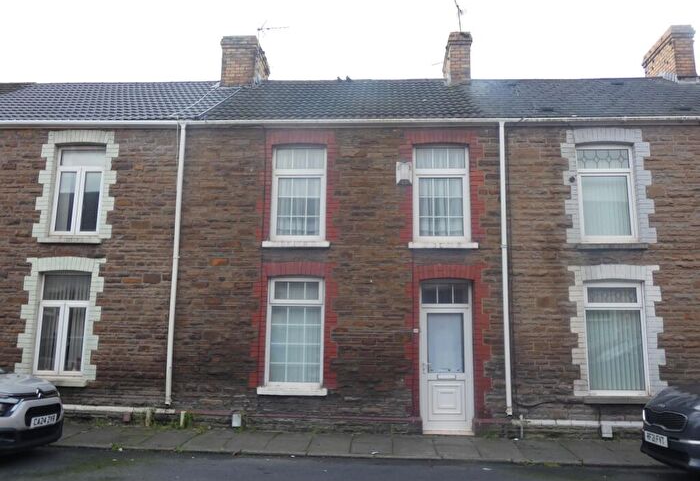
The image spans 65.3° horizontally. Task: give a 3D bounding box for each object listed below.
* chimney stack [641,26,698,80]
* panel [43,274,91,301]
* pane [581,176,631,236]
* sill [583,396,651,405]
[{"bbox_3d":[7.984,-4.349,13.652,0.560,1.402,1.420,0,-7,3],"label":"chimney stack"},{"bbox_3d":[-4.960,0.836,9.598,0.849,0.450,0.025,0,-9,4],"label":"panel"},{"bbox_3d":[4.182,-0.559,8.910,0.723,0.985,0.030,0,-7,3],"label":"pane"},{"bbox_3d":[4.224,2.526,8.651,1.050,0.113,0.170,0,-9,4],"label":"sill"}]

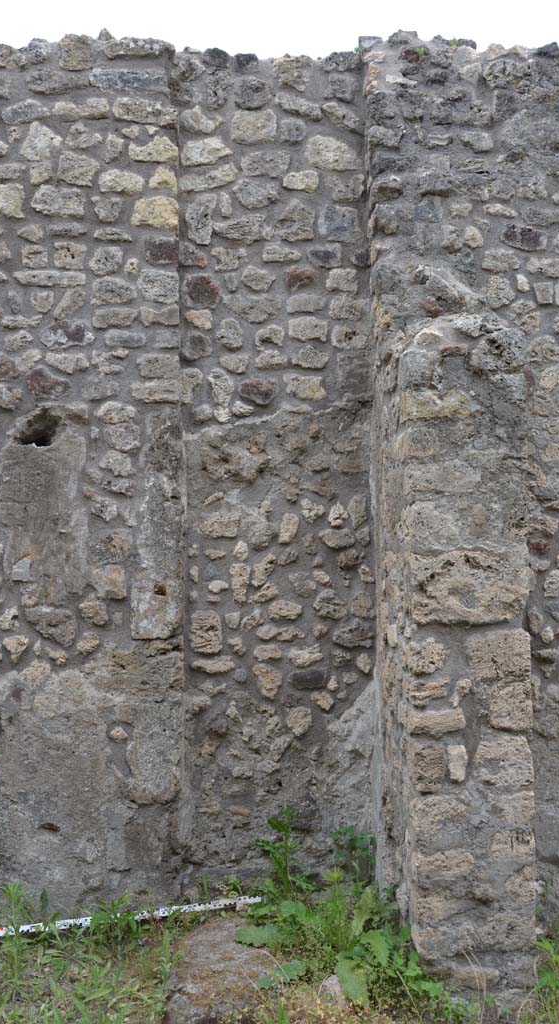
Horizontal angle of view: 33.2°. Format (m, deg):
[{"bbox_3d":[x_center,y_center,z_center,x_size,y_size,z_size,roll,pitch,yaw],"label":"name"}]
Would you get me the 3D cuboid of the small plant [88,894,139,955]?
[{"bbox_3d":[-0.624,1.551,3.530,0.185,0.210,0.165,-1,-1,0],"label":"small plant"}]

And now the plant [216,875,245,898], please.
[{"bbox_3d":[-0.197,1.508,3.780,0.110,0.100,0.095,-1,-1,0],"label":"plant"}]

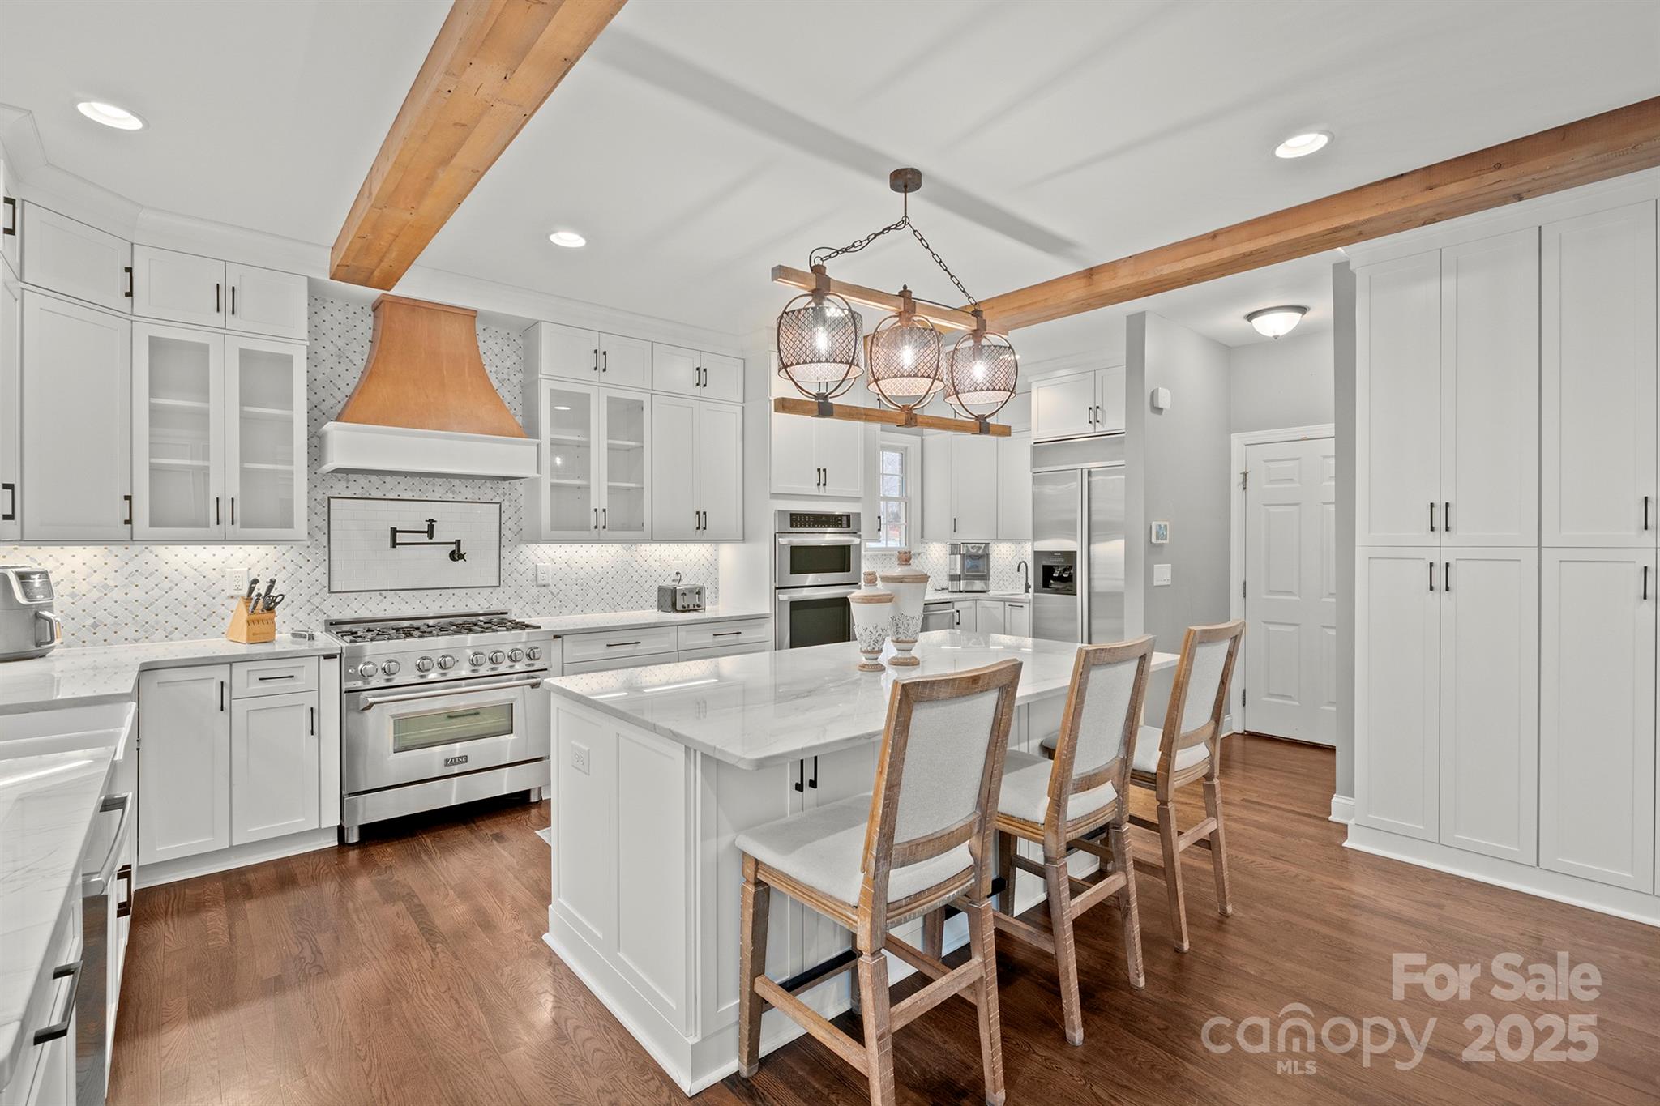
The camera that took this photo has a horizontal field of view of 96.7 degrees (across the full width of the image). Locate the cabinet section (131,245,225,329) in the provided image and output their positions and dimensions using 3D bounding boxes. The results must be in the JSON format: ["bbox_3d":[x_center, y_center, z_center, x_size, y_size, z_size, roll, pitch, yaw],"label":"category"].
[{"bbox_3d":[-2.923,-1.151,3.323,0.302,0.306,0.330,-1,1,-41],"label":"cabinet section"}]

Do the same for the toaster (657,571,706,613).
[{"bbox_3d":[-0.990,0.296,4.919,0.252,0.182,0.240,-1,1,-41],"label":"toaster"}]

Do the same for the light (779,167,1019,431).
[{"bbox_3d":[0.289,-0.946,2.763,1.110,0.940,0.295,0,0,-34],"label":"light"}]

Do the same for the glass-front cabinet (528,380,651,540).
[{"bbox_3d":[-1.473,-0.531,4.510,0.687,0.915,0.330,-1,1,-41],"label":"glass-front cabinet"}]

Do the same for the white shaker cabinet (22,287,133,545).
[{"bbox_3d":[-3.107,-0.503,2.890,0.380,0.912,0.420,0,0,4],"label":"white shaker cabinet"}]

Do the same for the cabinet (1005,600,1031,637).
[{"bbox_3d":[1.755,0.835,6.233,0.600,0.830,0.250,0,0,-40],"label":"cabinet"}]

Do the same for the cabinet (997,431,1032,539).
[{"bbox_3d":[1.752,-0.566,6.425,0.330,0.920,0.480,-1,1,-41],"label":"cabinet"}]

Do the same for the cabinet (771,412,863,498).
[{"bbox_3d":[-0.258,-0.703,5.351,0.837,0.610,0.570,-1,1,-41],"label":"cabinet"}]

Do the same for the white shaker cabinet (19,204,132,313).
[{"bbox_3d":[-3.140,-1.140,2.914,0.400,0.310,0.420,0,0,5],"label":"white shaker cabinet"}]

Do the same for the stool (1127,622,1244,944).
[{"bbox_3d":[1.131,0.776,2.722,0.460,1.060,0.590,0,0,-40],"label":"stool"}]

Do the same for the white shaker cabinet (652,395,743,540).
[{"bbox_3d":[-0.953,-0.539,4.960,0.689,0.919,0.330,-1,1,-41],"label":"white shaker cabinet"}]

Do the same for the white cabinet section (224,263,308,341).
[{"bbox_3d":[-2.694,-1.155,3.521,0.303,0.307,0.330,-1,1,-41],"label":"white cabinet section"}]

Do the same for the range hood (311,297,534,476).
[{"bbox_3d":[-2.107,-0.844,3.910,0.955,0.890,0.510,0,0,-40],"label":"range hood"}]

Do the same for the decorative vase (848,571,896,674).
[{"bbox_3d":[0.153,0.244,2.671,0.169,0.357,0.169,0,0,0],"label":"decorative vase"}]

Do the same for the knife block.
[{"bbox_3d":[-2.729,0.311,3.472,0.230,0.215,0.110,0,0,34],"label":"knife block"}]

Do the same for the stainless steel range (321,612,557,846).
[{"bbox_3d":[-2.015,0.832,3.808,0.915,0.960,0.750,0,0,-40],"label":"stainless steel range"}]

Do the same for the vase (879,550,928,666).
[{"bbox_3d":[0.280,0.208,2.791,0.188,0.427,0.188,0,0,0],"label":"vase"}]

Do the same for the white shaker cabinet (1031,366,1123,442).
[{"bbox_3d":[2.144,-1.105,5.577,0.600,0.447,1.010,-1,1,-41],"label":"white shaker cabinet"}]

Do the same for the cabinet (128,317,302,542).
[{"bbox_3d":[-2.778,-0.511,3.380,0.594,0.914,0.330,-1,1,-41],"label":"cabinet"}]

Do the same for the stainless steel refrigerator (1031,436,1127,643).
[{"bbox_3d":[2.170,0.220,5.617,0.660,2.135,1.065,0,0,-40],"label":"stainless steel refrigerator"}]

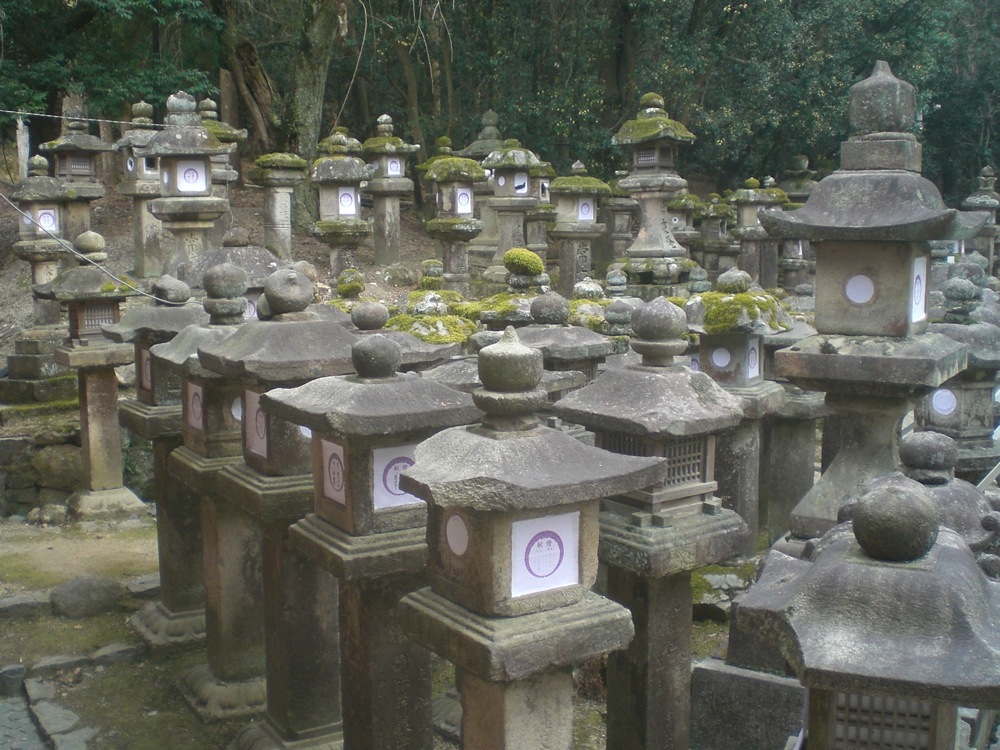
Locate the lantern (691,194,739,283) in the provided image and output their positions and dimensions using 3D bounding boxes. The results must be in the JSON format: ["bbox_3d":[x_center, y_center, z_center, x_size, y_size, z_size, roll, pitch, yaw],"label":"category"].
[{"bbox_3d":[2.645,-1.548,13.537,0.450,1.289,0.450,7,12,35],"label":"lantern"}]

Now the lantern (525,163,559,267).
[{"bbox_3d":[0.451,-2.066,13.916,0.520,1.480,0.520,8,13,44],"label":"lantern"}]

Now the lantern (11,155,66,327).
[{"bbox_3d":[-3.657,-1.046,8.708,0.420,1.364,0.410,-5,11,-25],"label":"lantern"}]

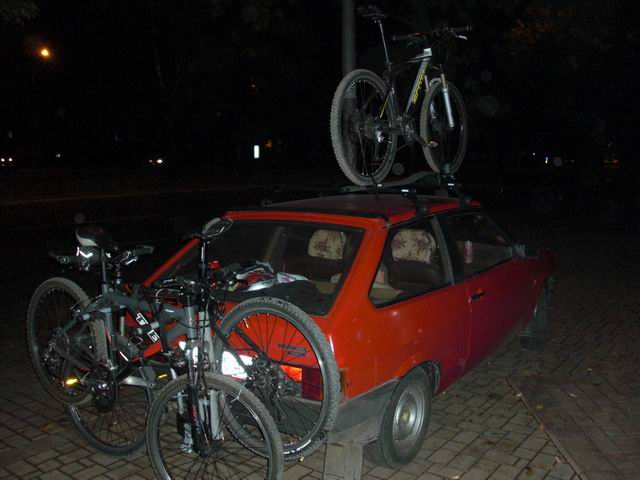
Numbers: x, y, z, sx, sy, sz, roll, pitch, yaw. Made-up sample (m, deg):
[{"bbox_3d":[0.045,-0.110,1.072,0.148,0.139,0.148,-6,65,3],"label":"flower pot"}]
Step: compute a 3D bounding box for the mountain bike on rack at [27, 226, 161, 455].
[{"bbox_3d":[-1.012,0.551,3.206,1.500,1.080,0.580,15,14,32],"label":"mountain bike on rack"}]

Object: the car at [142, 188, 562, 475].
[{"bbox_3d":[0.538,0.340,4.945,1.640,1.400,4.000,5,9,34],"label":"car"}]

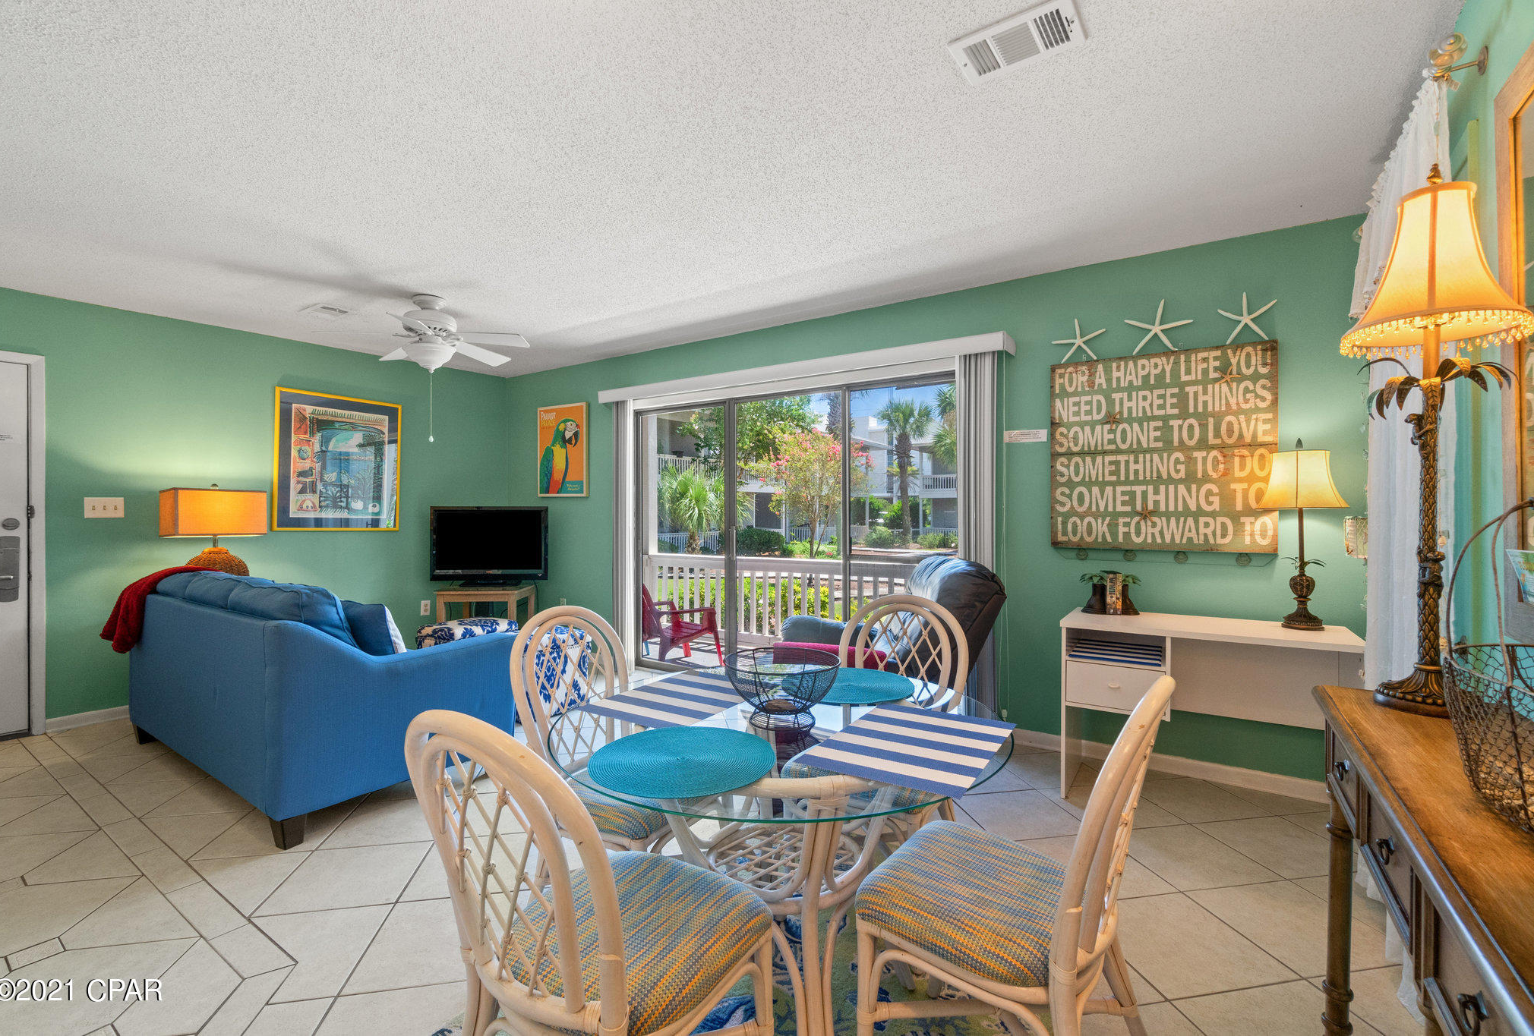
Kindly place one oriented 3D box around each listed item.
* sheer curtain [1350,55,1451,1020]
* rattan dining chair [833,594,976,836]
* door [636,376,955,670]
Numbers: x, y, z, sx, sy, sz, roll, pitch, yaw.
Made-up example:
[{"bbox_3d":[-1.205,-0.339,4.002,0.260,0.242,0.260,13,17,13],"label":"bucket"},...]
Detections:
[{"bbox_3d":[1.818,0.079,1.891,0.100,2.225,1.060,0,0,35],"label":"sheer curtain"},{"bbox_3d":[0.337,0.737,2.025,0.480,0.925,0.570,0,0,32],"label":"rattan dining chair"},{"bbox_3d":[0.107,0.172,4.358,2.680,2.030,0.110,0,0,34],"label":"door"}]

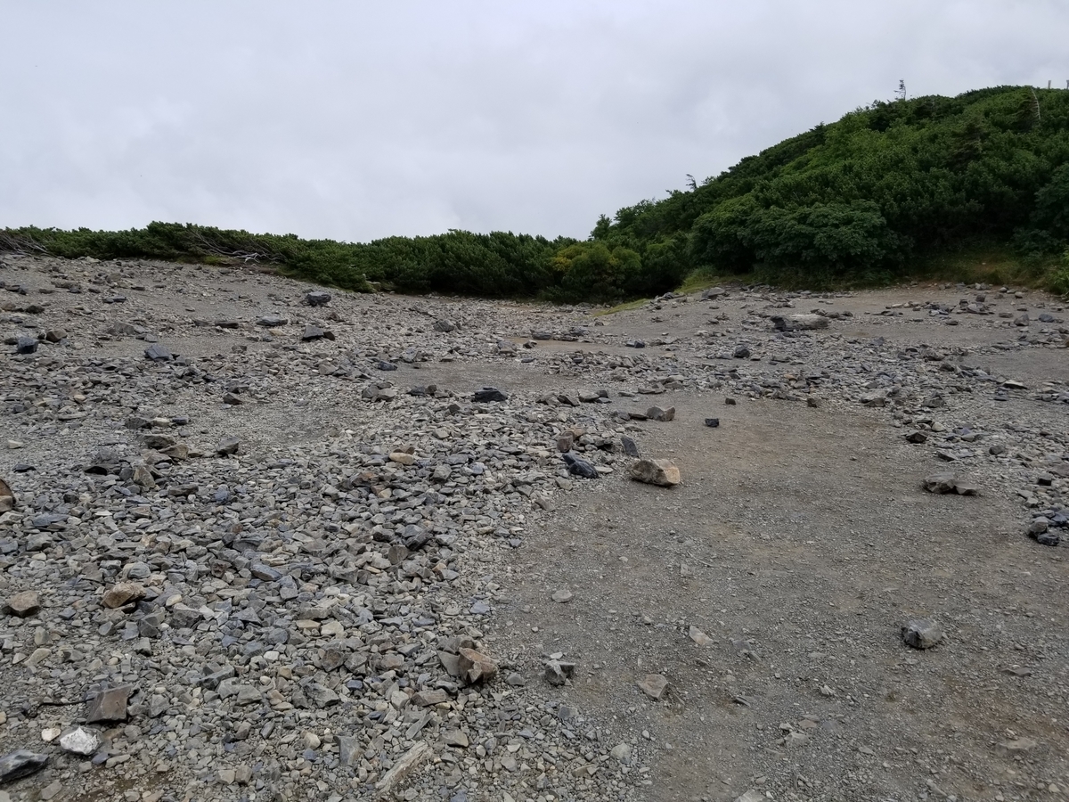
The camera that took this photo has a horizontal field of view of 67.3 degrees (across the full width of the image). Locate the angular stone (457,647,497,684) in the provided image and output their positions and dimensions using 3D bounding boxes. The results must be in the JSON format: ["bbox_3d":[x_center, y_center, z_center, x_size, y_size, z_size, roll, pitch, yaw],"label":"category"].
[{"bbox_3d":[-0.222,1.023,3.100,0.145,0.115,0.130,1,3,20],"label":"angular stone"}]

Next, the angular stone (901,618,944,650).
[{"bbox_3d":[1.542,0.926,3.194,0.139,0.089,0.112,2,6,26],"label":"angular stone"}]

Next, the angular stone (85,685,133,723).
[{"bbox_3d":[-1.410,1.000,2.657,0.134,0.085,0.107,-3,6,-28],"label":"angular stone"}]

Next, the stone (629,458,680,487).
[{"bbox_3d":[0.910,0.545,6.100,0.360,0.180,0.250,1,4,25],"label":"stone"}]

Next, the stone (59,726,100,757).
[{"bbox_3d":[-1.484,1.109,2.620,0.122,0.070,0.100,-1,4,-25],"label":"stone"}]

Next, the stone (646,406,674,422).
[{"bbox_3d":[1.358,0.130,8.650,0.310,0.155,0.220,1,3,10],"label":"stone"}]

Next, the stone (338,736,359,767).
[{"bbox_3d":[-0.565,1.069,2.456,0.058,0.069,0.087,-1,5,-13],"label":"stone"}]

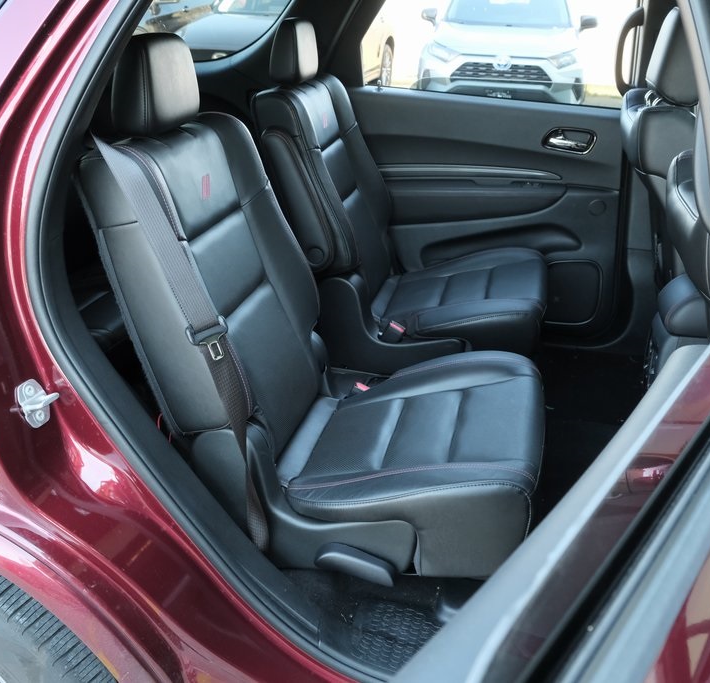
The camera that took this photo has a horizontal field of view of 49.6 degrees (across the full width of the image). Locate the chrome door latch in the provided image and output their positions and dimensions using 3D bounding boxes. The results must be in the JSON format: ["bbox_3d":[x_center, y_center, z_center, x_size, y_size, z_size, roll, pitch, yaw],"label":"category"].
[{"bbox_3d":[-0.448,0.087,1.081,0.040,0.070,0.047,20,31,34],"label":"chrome door latch"}]

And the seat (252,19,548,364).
[{"bbox_3d":[0.166,-0.412,2.082,0.770,0.850,0.560,7,26,11],"label":"seat"}]

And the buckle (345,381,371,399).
[{"bbox_3d":[0.006,0.116,1.784,0.042,0.058,0.028,26,28,2],"label":"buckle"}]

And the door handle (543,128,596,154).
[{"bbox_3d":[0.636,-0.593,2.276,0.145,0.070,0.040,7,26,11],"label":"door handle"}]

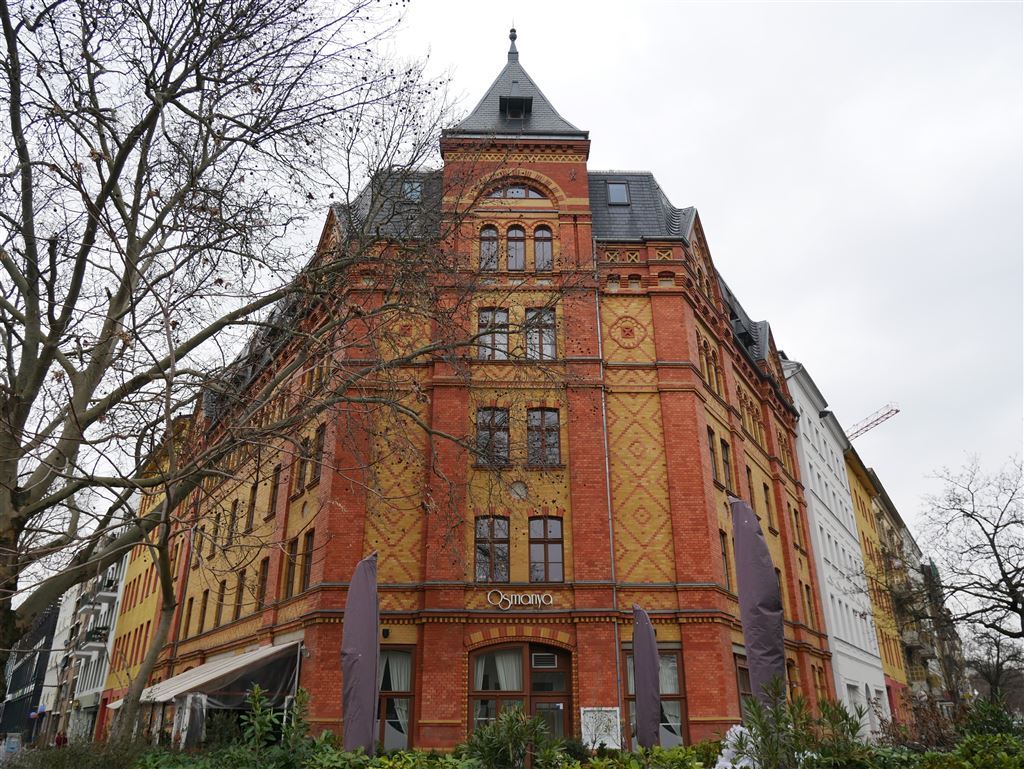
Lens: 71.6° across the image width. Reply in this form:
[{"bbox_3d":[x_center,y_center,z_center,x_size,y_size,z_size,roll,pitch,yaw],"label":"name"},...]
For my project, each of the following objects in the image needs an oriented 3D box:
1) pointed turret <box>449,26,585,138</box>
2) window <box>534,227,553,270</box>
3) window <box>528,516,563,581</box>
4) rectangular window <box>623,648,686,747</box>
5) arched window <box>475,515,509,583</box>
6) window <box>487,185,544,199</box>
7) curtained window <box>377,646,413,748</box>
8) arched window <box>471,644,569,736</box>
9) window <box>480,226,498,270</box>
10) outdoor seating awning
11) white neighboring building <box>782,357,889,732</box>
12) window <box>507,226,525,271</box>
[{"bbox_3d":[0.112,-12.505,31.515,5.509,9.272,5.509,0,-24,-1],"label":"pointed turret"},{"bbox_3d":[1.143,-4.966,25.775,0.653,1.998,0.200,0,-24,-1],"label":"window"},{"bbox_3d":[1.032,4.941,21.416,1.040,1.975,0.200,0,-24,-1],"label":"window"},{"bbox_3d":[4.091,8.933,20.317,1.802,2.706,0.200,0,-24,-1],"label":"rectangular window"},{"bbox_3d":[-0.602,4.932,21.378,1.023,1.971,0.200,0,-24,-1],"label":"arched window"},{"bbox_3d":[0.152,-7.335,27.023,2.245,0.734,0.200,0,-24,-1],"label":"window"},{"bbox_3d":[-3.611,8.866,20.153,1.717,2.694,0.200,0,-24,-1],"label":"curtained window"},{"bbox_3d":[0.238,8.658,19.850,2.855,2.729,0.250,0,-24,-1],"label":"arched window"},{"bbox_3d":[-0.806,-4.956,25.721,0.670,1.994,0.200,0,-24,-1],"label":"window"},{"bbox_3d":[-11.783,10.650,26.011,3.400,1.850,13.000,16,-28,-31],"label":"outdoor seating awning"},{"bbox_3d":[14.807,10.963,45.275,11.500,20.000,14.500,-15,-28,30],"label":"white neighboring building"},{"bbox_3d":[0.163,-4.961,25.748,0.652,1.996,0.200,0,-24,-1],"label":"window"}]

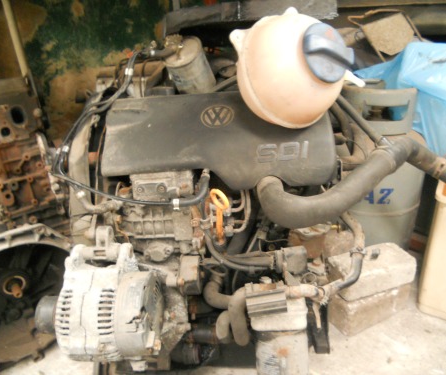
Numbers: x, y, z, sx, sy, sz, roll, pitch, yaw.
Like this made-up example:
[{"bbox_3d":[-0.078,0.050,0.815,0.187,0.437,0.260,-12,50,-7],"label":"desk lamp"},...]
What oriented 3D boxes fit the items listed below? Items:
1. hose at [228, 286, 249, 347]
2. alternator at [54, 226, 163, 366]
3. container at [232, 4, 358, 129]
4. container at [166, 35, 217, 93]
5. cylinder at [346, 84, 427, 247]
[{"bbox_3d":[0.027,0.223,0.675,0.036,0.110,0.045,-3,20,0],"label":"hose"},{"bbox_3d":[-0.178,0.170,0.612,0.168,0.185,0.150,-2,20,3],"label":"alternator"},{"bbox_3d":[0.102,-0.166,0.544,0.158,0.158,0.172,14,-6,-24],"label":"container"},{"bbox_3d":[-0.065,-0.252,0.823,0.086,0.125,0.086,-11,54,16],"label":"container"},{"bbox_3d":[0.396,-0.010,1.107,0.300,0.560,0.300,4,21,18],"label":"cylinder"}]

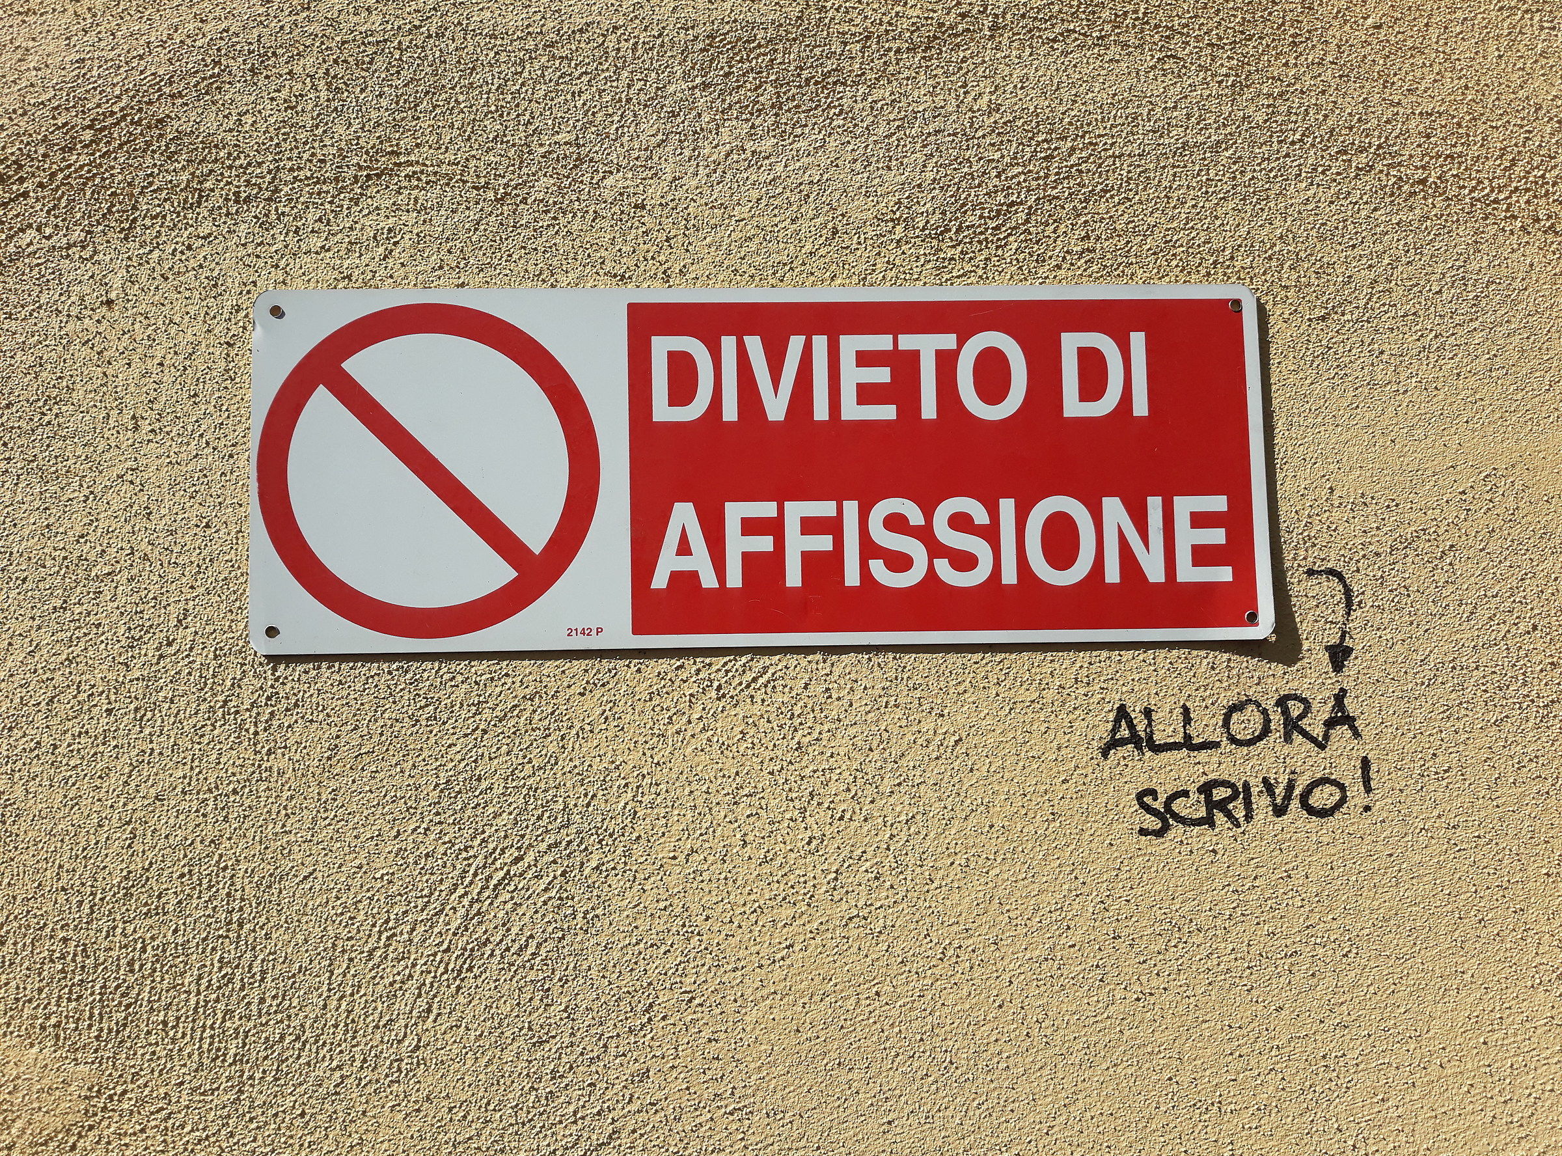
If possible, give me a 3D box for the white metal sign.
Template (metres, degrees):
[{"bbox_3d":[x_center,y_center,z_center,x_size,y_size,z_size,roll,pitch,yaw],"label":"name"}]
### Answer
[{"bbox_3d":[-0.002,-0.039,0.420,0.350,0.125,0.003,-1,-4,-4],"label":"white metal sign"}]

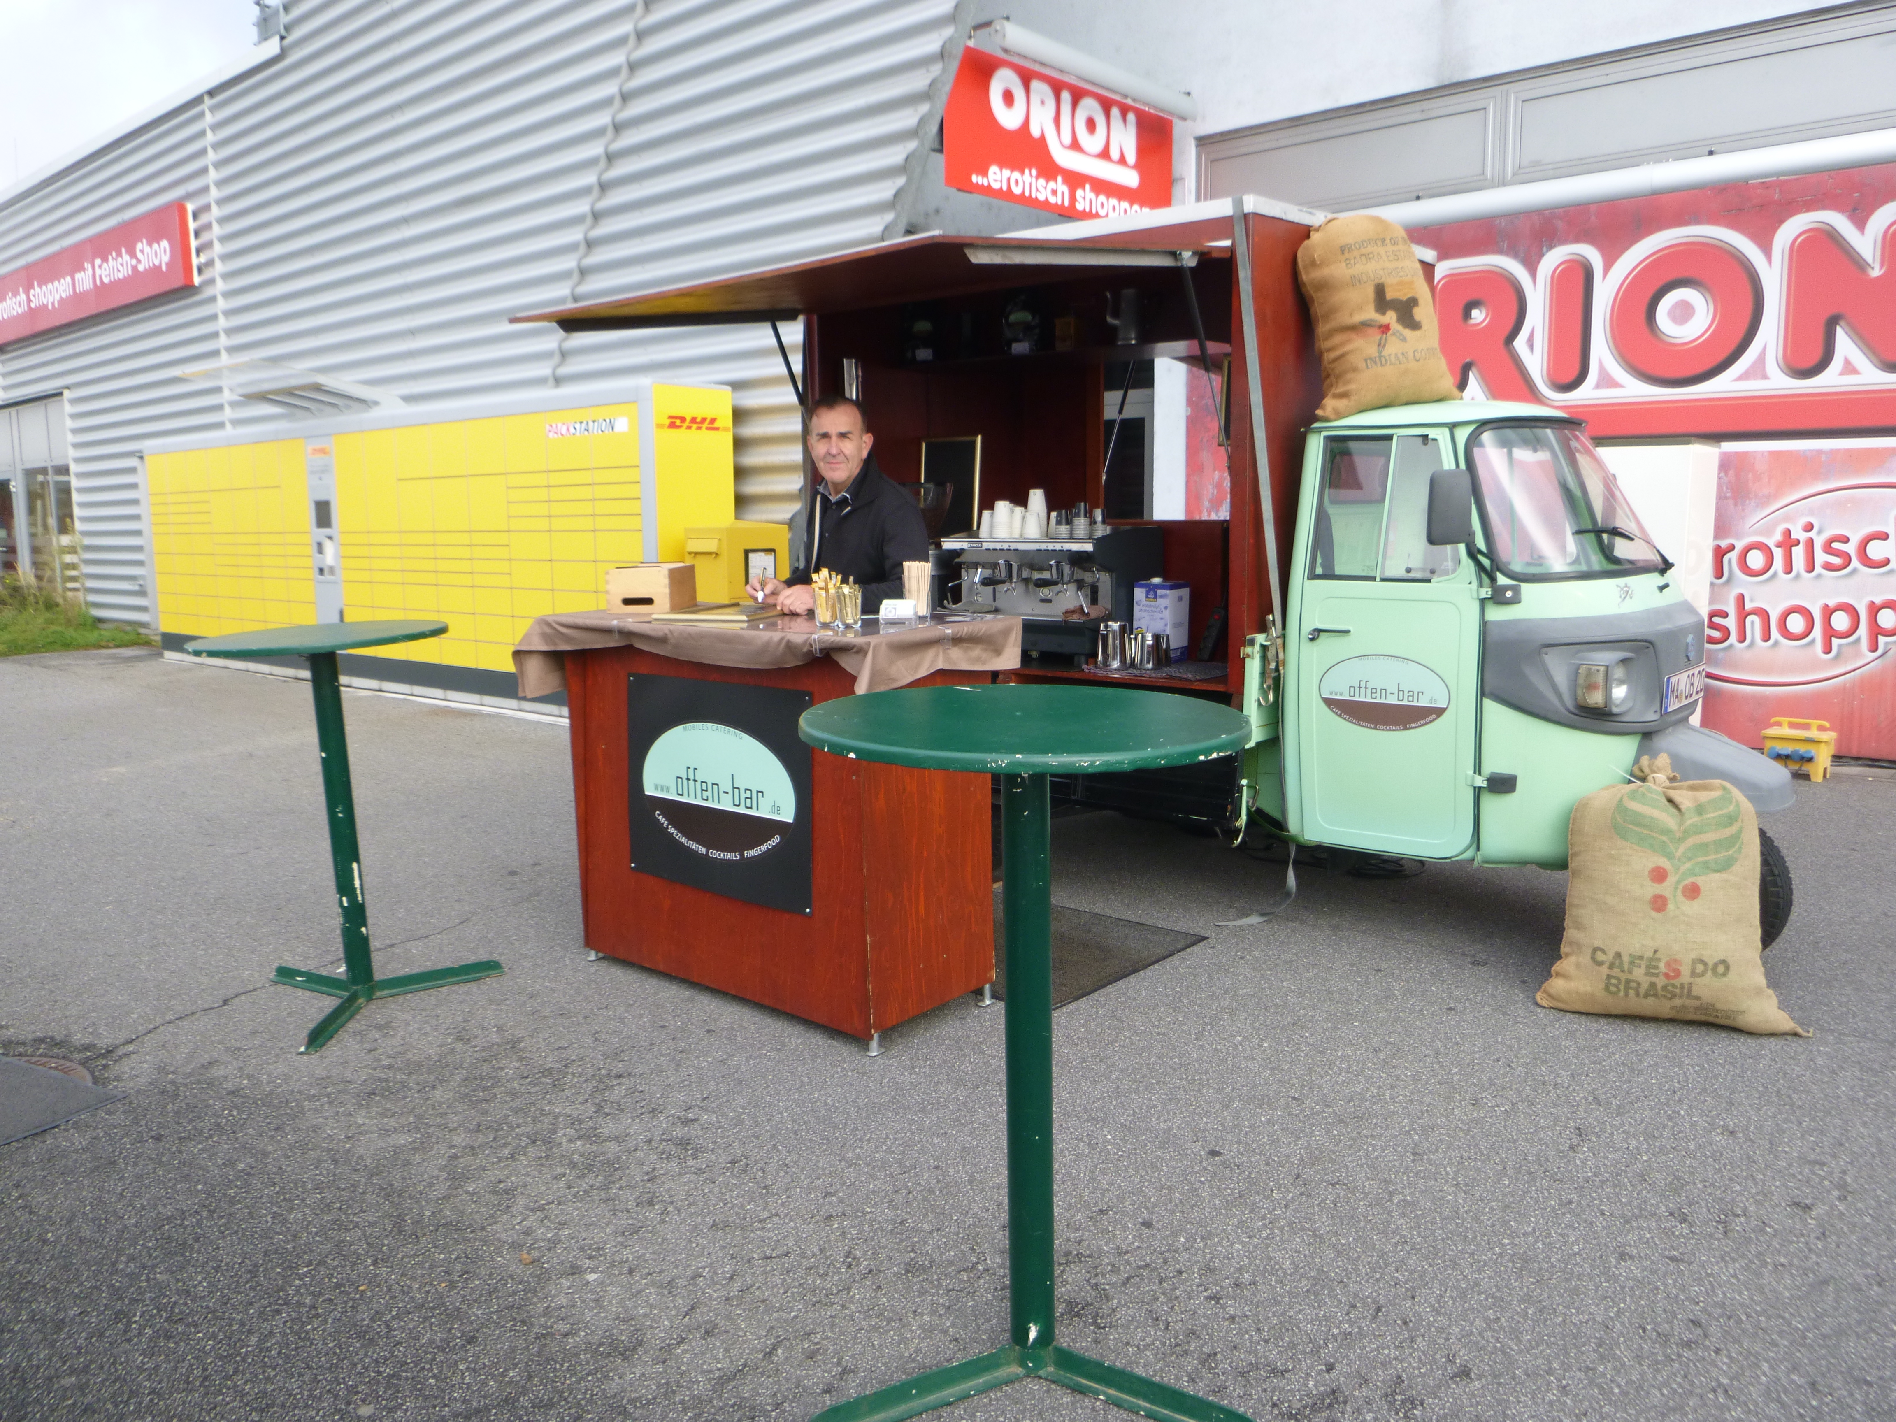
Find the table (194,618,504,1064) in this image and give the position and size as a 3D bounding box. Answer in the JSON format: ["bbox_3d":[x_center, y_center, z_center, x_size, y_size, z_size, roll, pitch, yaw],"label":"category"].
[{"bbox_3d":[-1.823,0.328,4.045,0.730,1.110,0.730,-1,8,0],"label":"table"}]

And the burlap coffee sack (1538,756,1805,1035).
[{"bbox_3d":[2.021,0.482,3.848,0.630,0.700,0.310,3,9,24],"label":"burlap coffee sack"}]

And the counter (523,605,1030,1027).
[{"bbox_3d":[-0.542,0.278,4.161,1.450,1.120,0.670,6,11,40],"label":"counter"}]

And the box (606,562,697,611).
[{"bbox_3d":[-0.999,-0.418,4.651,0.215,0.145,0.340,0,8,6],"label":"box"}]

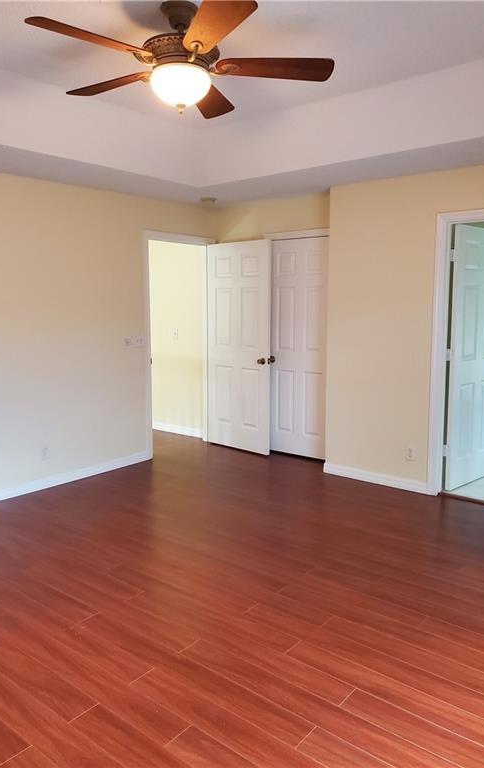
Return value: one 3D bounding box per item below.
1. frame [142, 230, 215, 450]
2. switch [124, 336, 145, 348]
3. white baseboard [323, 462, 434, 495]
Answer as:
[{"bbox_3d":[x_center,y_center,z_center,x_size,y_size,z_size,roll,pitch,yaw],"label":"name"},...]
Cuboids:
[{"bbox_3d":[-0.627,-0.383,5.724,0.140,2.140,0.925,7,10,40],"label":"frame"},{"bbox_3d":[-0.961,-0.378,5.239,0.020,0.115,0.240,7,10,40],"label":"switch"},{"bbox_3d":[1.081,0.785,4.778,0.960,0.083,0.020,7,10,40],"label":"white baseboard"}]

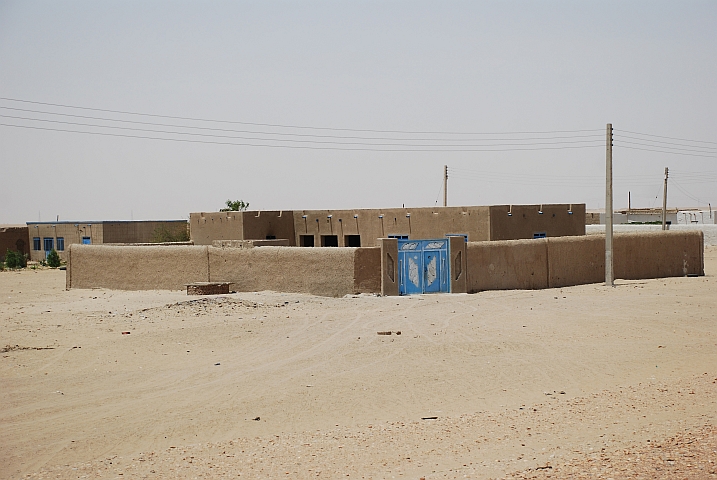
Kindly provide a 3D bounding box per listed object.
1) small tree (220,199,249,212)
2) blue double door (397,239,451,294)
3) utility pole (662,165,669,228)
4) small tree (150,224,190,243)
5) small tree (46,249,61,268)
[{"bbox_3d":[-8.784,-0.447,107.038,2.600,4.900,2.600,-1,1,0],"label":"small tree"},{"bbox_3d":[3.005,1.215,67.319,3.100,2.440,0.150,-2,1,-40],"label":"blue double door"},{"bbox_3d":[28.757,-3.033,140.058,0.330,7.450,0.330,1,1,0],"label":"utility pole"},{"bbox_3d":[-13.345,0.478,107.025,3.200,3.250,3.000,-1,1,0],"label":"small tree"},{"bbox_3d":[-23.790,1.439,117.011,1.120,1.440,1.100,-1,1,0],"label":"small tree"}]

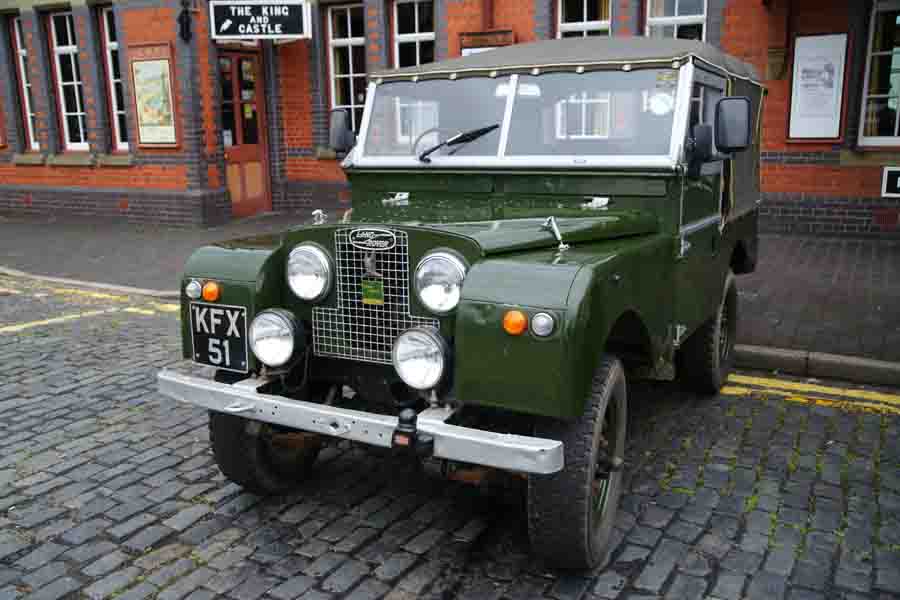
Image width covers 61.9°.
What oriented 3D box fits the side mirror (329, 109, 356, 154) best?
[{"bbox_3d":[-0.558,-0.860,3.842,0.140,0.220,0.080,10,16,44],"label":"side mirror"}]

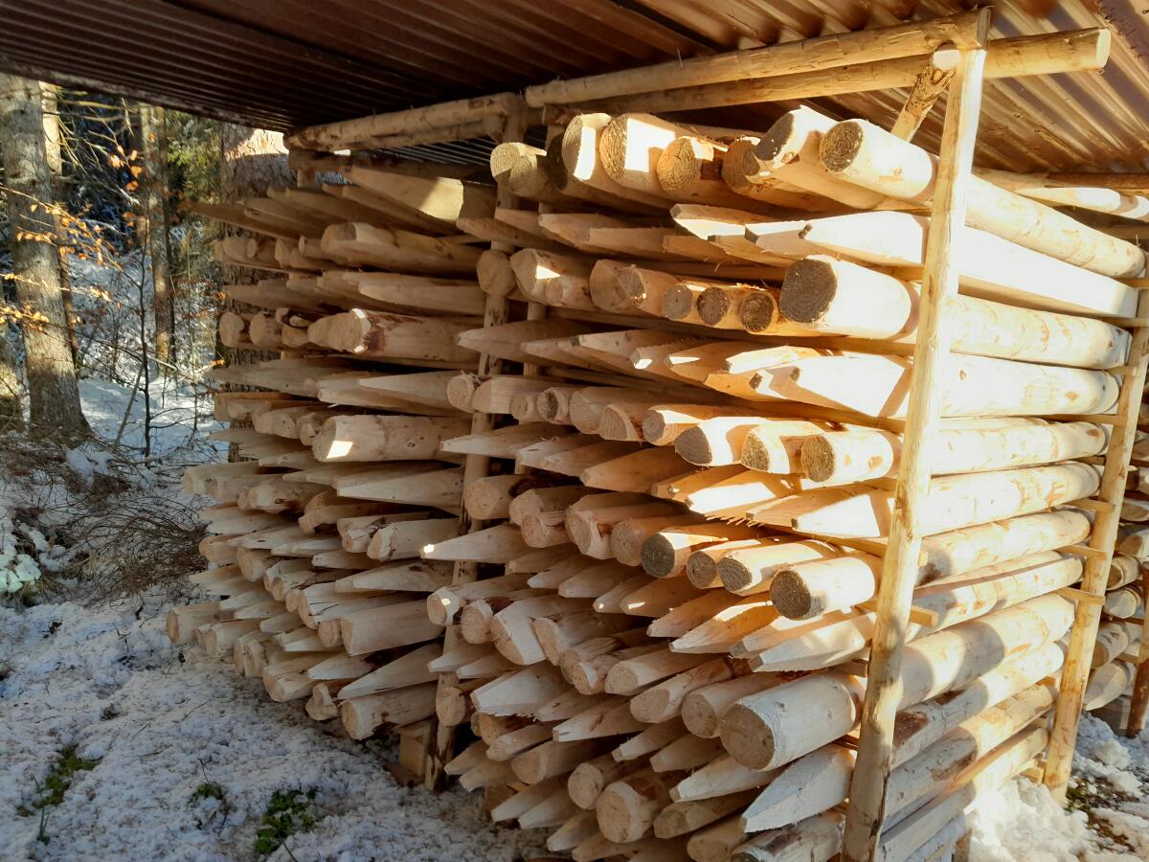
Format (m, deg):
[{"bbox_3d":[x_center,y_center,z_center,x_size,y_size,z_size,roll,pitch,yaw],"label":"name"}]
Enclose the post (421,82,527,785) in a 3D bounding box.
[{"bbox_3d":[-0.313,0.112,2.673,0.082,2.190,0.082,-1,12,-42],"label":"post"}]

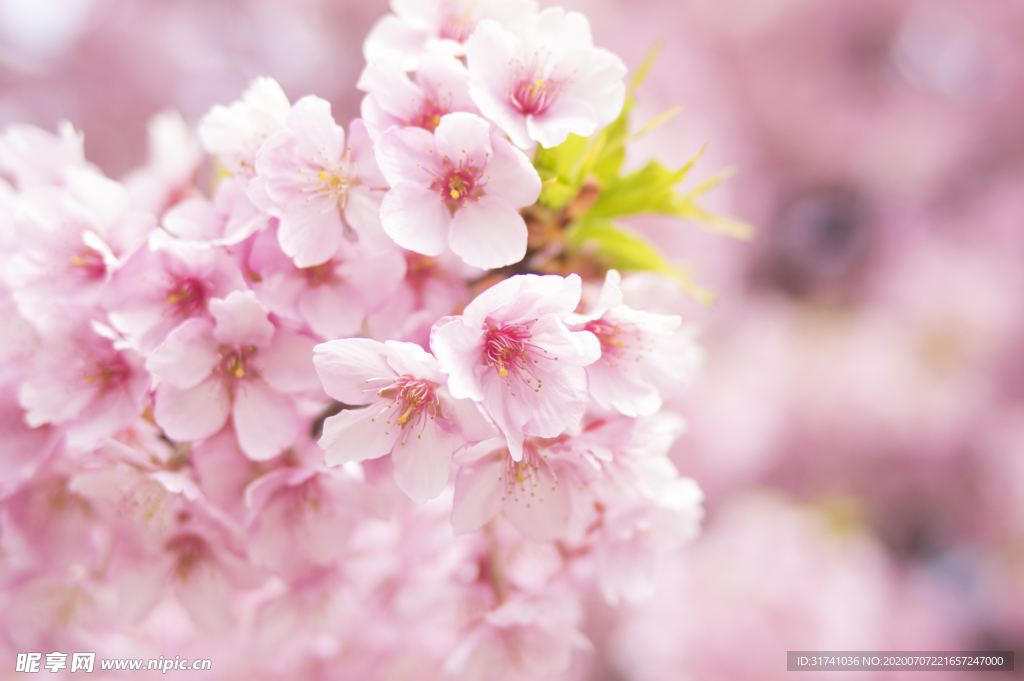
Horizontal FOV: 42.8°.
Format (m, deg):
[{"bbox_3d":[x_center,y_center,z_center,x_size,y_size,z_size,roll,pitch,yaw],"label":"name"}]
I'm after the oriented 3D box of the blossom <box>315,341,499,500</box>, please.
[{"bbox_3d":[-0.023,0.017,0.275,0.038,0.035,0.016,0,18,18],"label":"blossom"}]

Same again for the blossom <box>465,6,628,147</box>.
[{"bbox_3d":[0.006,-0.057,0.300,0.037,0.034,0.020,2,-27,-16],"label":"blossom"}]

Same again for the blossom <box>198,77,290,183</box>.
[{"bbox_3d":[-0.057,-0.045,0.312,0.034,0.033,0.020,-3,-19,27],"label":"blossom"}]

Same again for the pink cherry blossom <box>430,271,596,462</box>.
[{"bbox_3d":[0.001,0.005,0.272,0.035,0.038,0.016,0,16,-15],"label":"pink cherry blossom"}]

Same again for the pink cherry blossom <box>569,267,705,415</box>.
[{"bbox_3d":[0.025,-0.001,0.303,0.035,0.034,0.021,5,12,-40],"label":"pink cherry blossom"}]

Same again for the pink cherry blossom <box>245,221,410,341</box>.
[{"bbox_3d":[-0.043,-0.015,0.302,0.036,0.030,0.016,0,11,0],"label":"pink cherry blossom"}]

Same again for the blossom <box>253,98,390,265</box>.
[{"bbox_3d":[-0.041,-0.035,0.287,0.032,0.035,0.016,0,-2,24],"label":"blossom"}]

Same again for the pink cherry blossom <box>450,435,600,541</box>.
[{"bbox_3d":[0.003,0.030,0.302,0.035,0.030,0.021,0,37,-4],"label":"pink cherry blossom"}]

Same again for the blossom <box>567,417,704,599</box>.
[{"bbox_3d":[0.026,0.037,0.315,0.036,0.040,0.024,4,18,-37],"label":"blossom"}]

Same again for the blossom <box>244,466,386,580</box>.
[{"bbox_3d":[-0.048,0.041,0.322,0.036,0.032,0.021,0,37,-4],"label":"blossom"}]

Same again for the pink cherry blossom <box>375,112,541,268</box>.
[{"bbox_3d":[-0.011,-0.032,0.277,0.035,0.033,0.016,0,6,2],"label":"pink cherry blossom"}]

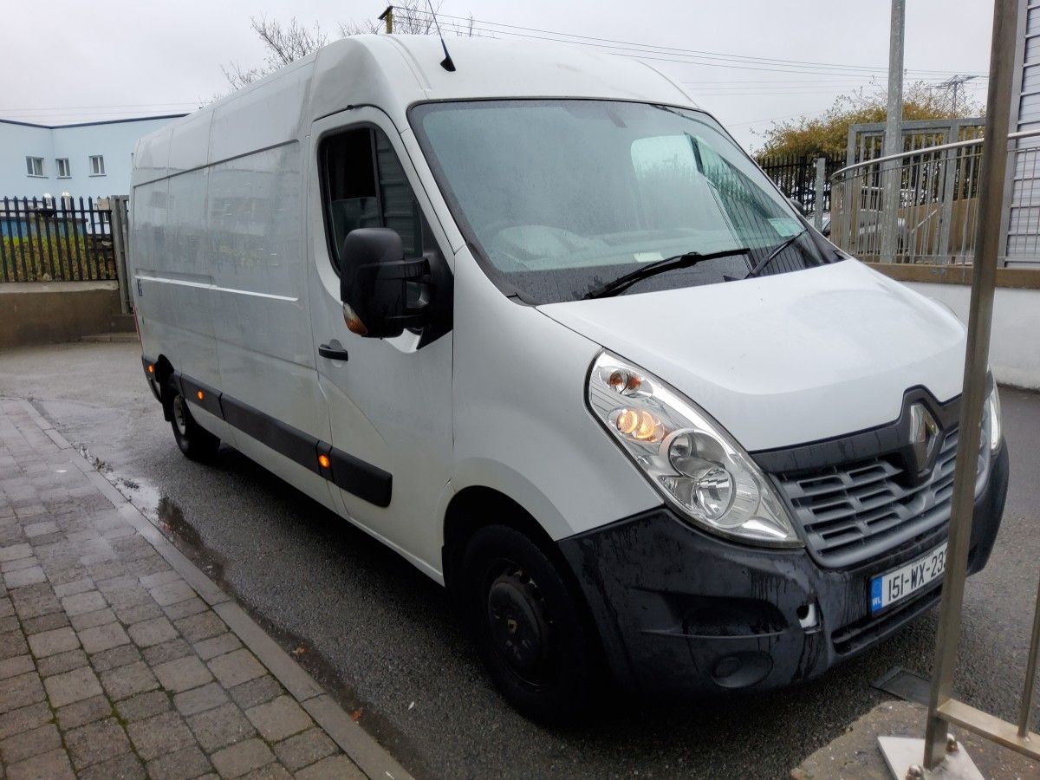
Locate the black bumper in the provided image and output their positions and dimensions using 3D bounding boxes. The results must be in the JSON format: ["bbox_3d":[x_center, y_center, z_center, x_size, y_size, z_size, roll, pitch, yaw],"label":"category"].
[{"bbox_3d":[1.074,0.472,2.673,1.970,0.710,0.560,-12,16,-35],"label":"black bumper"}]

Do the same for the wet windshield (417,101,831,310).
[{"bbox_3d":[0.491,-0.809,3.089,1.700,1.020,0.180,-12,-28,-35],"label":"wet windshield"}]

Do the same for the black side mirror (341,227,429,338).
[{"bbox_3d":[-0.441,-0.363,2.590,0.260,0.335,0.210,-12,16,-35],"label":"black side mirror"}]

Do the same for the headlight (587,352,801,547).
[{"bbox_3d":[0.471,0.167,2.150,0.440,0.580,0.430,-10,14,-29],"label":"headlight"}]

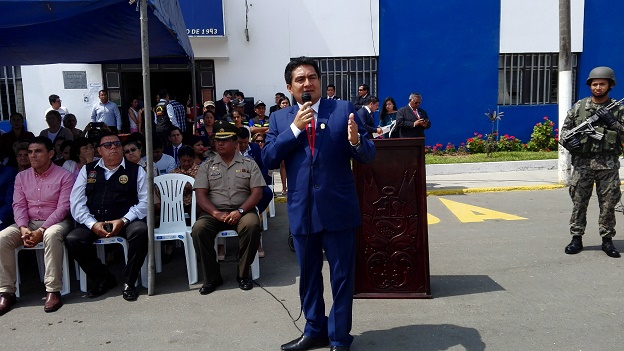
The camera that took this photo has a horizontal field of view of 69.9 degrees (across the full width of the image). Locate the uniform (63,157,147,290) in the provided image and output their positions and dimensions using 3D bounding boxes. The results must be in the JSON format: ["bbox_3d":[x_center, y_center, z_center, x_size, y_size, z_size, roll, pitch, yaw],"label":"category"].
[{"bbox_3d":[-1.756,0.373,3.837,0.620,1.070,0.740,-2,7,-9],"label":"uniform"}]

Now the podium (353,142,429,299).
[{"bbox_3d":[0.587,0.313,3.494,0.650,1.200,0.420,-1,7,3],"label":"podium"}]

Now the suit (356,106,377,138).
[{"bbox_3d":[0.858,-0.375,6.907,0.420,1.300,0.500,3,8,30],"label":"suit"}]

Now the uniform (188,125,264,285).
[{"bbox_3d":[-0.726,0.217,3.881,0.600,1.360,0.780,-3,7,-10],"label":"uniform"}]

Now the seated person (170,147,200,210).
[{"bbox_3d":[-1.331,0.244,4.739,0.480,1.130,0.740,-2,7,-9],"label":"seated person"}]

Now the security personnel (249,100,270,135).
[{"bbox_3d":[-0.851,-0.362,7.306,0.520,1.700,0.360,-2,7,-7],"label":"security personnel"}]

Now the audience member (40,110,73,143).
[{"bbox_3d":[-3.365,-0.123,5.932,0.440,1.500,0.280,-3,8,-15],"label":"audience member"}]

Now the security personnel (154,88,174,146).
[{"bbox_3d":[-2.794,-0.756,8.462,0.550,1.740,0.400,1,7,17],"label":"security personnel"}]

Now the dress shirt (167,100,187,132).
[{"bbox_3d":[-2.644,-1.153,8.717,0.480,0.720,0.300,-2,7,-9],"label":"dress shirt"}]

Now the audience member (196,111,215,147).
[{"bbox_3d":[-1.458,-0.202,6.330,0.430,1.470,0.280,-3,8,-10],"label":"audience member"}]

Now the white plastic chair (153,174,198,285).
[{"bbox_3d":[-1.216,0.457,3.878,0.490,0.840,0.530,-3,8,-10],"label":"white plastic chair"}]

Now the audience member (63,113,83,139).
[{"bbox_3d":[-3.378,-0.159,6.330,0.420,1.460,0.280,-3,8,-15],"label":"audience member"}]

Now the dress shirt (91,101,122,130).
[{"bbox_3d":[-3.921,-1.142,8.513,0.570,0.620,0.280,-3,8,-15],"label":"dress shirt"}]

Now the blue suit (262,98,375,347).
[{"bbox_3d":[0.040,0.280,2.665,0.620,1.440,0.400,0,8,10],"label":"blue suit"}]

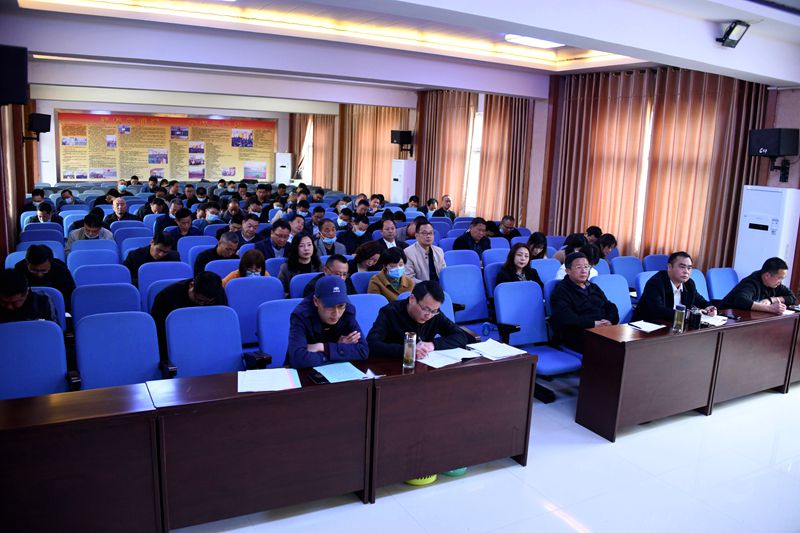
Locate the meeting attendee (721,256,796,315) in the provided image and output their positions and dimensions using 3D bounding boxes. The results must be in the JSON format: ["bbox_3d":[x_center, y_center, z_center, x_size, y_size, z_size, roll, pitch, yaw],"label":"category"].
[{"bbox_3d":[3.394,0.493,5.995,0.700,1.230,0.800,-3,11,-28],"label":"meeting attendee"}]

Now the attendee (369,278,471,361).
[{"bbox_3d":[0.101,0.663,4.423,0.680,1.190,0.820,-3,11,-27],"label":"attendee"}]

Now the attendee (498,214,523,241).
[{"bbox_3d":[1.577,-0.140,9.416,0.520,1.220,0.780,-3,11,-27],"label":"attendee"}]

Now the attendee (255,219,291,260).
[{"bbox_3d":[-1.386,0.159,7.030,0.560,1.360,0.800,-2,9,-29],"label":"attendee"}]

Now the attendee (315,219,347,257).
[{"bbox_3d":[-0.700,0.151,6.994,0.520,1.300,0.780,-3,11,-27],"label":"attendee"}]

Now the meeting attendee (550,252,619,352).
[{"bbox_3d":[1.611,0.539,5.213,0.580,1.260,0.800,-3,11,-28],"label":"meeting attendee"}]

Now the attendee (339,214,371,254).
[{"bbox_3d":[-0.514,0.109,7.560,0.550,1.380,0.770,-2,9,-29],"label":"attendee"}]

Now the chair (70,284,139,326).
[{"bbox_3d":[-2.107,0.695,4.538,0.550,1.020,0.730,-2,9,-29],"label":"chair"}]

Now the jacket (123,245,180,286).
[{"bbox_3d":[-2.549,0.087,6.412,0.570,0.660,0.500,-2,9,-29],"label":"jacket"}]

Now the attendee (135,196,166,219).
[{"bbox_3d":[-4.028,-0.500,10.240,0.540,1.250,0.750,-3,11,-28],"label":"attendee"}]

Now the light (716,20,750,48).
[{"bbox_3d":[3.106,-2.161,5.793,0.240,0.220,0.150,-3,31,-27],"label":"light"}]

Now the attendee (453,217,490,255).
[{"bbox_3d":[0.991,0.062,7.798,0.540,1.322,0.750,-3,11,-28],"label":"attendee"}]

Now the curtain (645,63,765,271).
[{"bbox_3d":[3.705,-0.873,7.861,0.200,3.200,1.680,-3,11,-27],"label":"curtain"}]

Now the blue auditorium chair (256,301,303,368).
[{"bbox_3d":[-0.635,0.762,4.148,0.580,1.020,0.680,-3,11,-27],"label":"blue auditorium chair"}]

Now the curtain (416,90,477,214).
[{"bbox_3d":[0.911,-2.016,13.416,0.220,3.440,2.100,-3,11,-28],"label":"curtain"}]

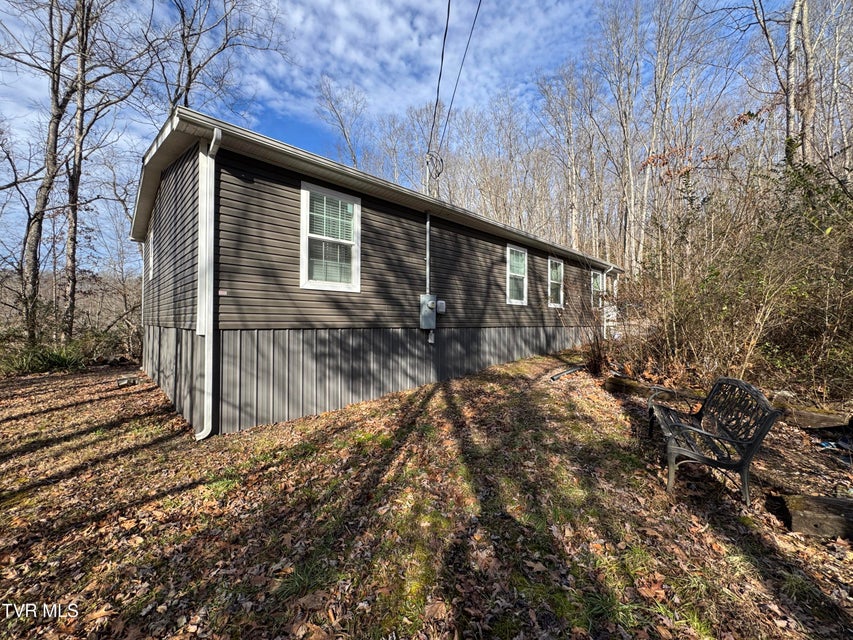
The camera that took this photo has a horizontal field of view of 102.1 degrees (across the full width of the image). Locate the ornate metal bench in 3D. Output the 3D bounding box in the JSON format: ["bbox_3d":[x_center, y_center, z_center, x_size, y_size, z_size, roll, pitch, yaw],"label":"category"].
[{"bbox_3d":[2.690,1.035,3.420,0.670,0.870,1.310,2,3,27],"label":"ornate metal bench"}]

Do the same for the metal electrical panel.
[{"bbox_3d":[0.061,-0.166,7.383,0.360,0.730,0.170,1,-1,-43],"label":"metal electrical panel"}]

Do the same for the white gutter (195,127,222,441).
[{"bbox_3d":[-2.864,-0.444,4.518,0.190,4.050,0.330,1,-1,-43],"label":"white gutter"}]

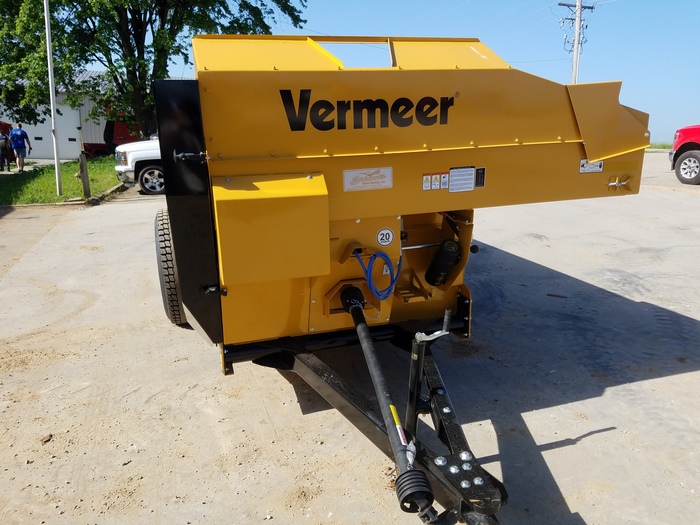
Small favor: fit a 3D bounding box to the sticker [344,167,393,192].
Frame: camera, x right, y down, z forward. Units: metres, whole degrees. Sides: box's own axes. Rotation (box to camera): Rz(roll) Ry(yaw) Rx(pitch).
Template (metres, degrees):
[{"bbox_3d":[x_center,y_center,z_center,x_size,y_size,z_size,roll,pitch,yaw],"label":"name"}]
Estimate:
[{"bbox_3d":[0.093,-0.417,2.651,0.257,0.107,0.006,-6,14,-15],"label":"sticker"}]

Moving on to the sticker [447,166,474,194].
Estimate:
[{"bbox_3d":[0.597,-0.441,2.790,0.144,0.130,0.006,-6,14,-15],"label":"sticker"}]

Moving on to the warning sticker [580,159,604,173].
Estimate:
[{"bbox_3d":[1.377,-0.549,2.988,0.156,0.082,0.006,-6,14,-15],"label":"warning sticker"}]

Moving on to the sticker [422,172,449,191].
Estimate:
[{"bbox_3d":[0.452,-0.424,2.752,0.146,0.086,0.006,-6,14,-15],"label":"sticker"}]

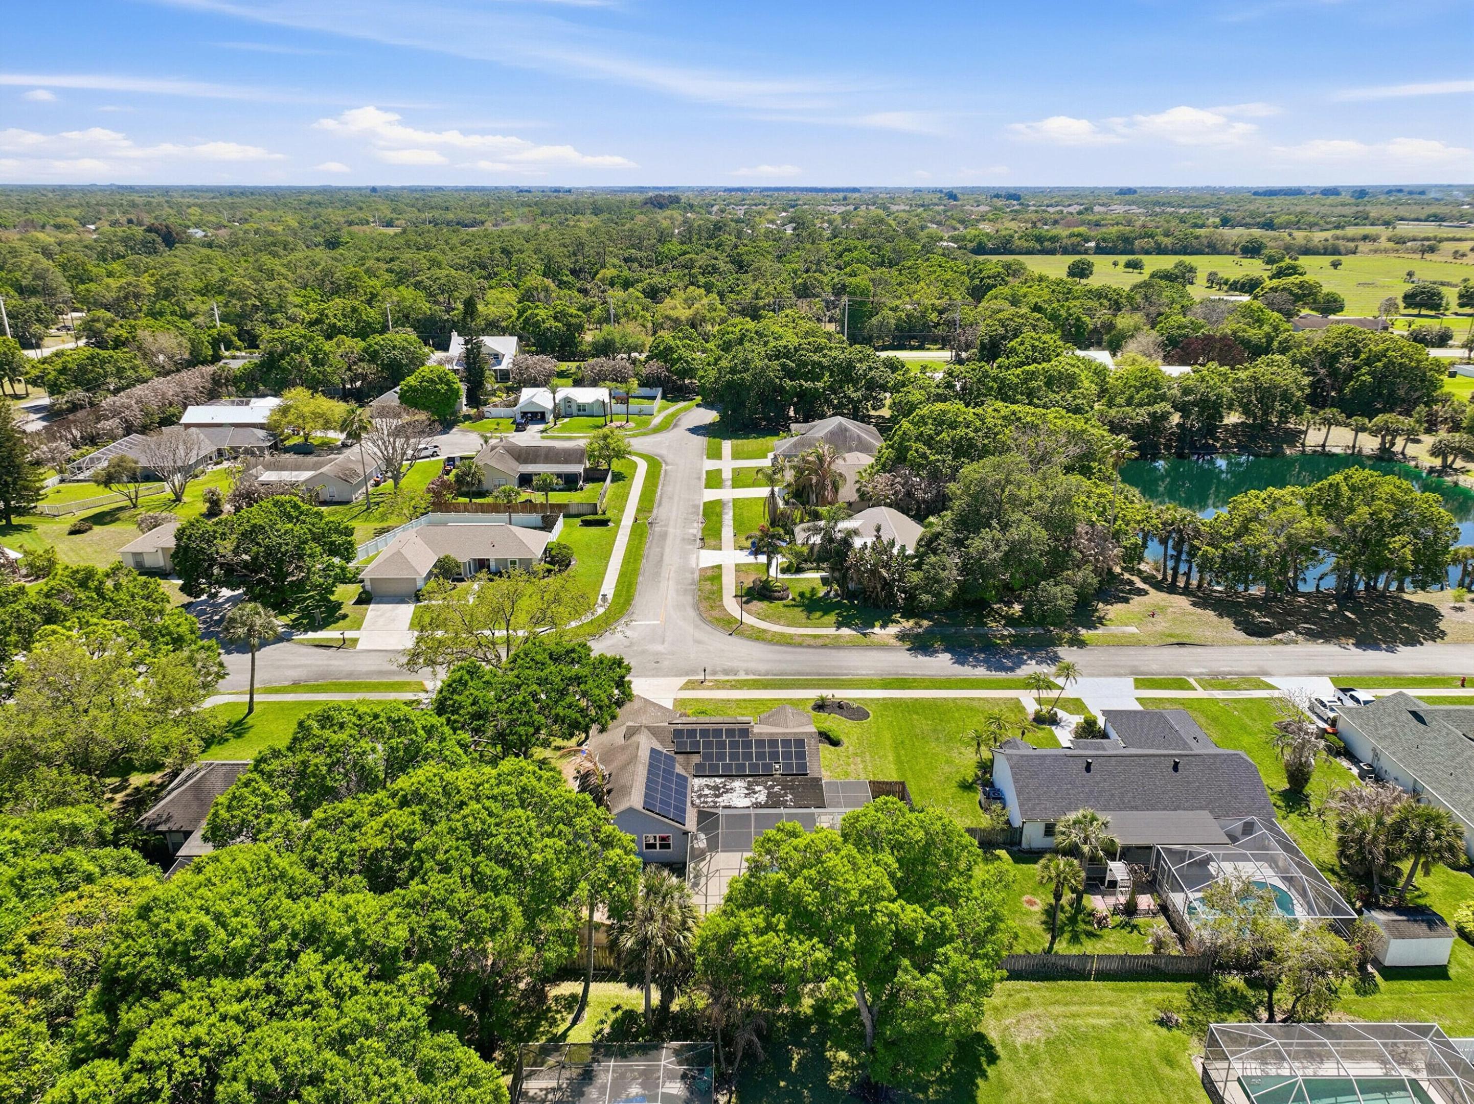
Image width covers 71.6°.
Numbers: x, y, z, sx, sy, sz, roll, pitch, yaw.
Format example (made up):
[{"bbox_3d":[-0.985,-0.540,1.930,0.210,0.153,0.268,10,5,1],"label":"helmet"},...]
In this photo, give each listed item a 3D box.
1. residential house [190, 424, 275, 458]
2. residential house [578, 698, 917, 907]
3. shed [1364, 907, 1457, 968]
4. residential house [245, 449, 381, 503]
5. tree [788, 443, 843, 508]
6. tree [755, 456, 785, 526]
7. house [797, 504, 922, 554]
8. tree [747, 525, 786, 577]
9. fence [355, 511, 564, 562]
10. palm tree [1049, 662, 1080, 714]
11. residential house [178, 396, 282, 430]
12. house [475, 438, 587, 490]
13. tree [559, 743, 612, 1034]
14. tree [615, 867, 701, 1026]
[{"bbox_3d":[-81.100,-17.550,163.870,14.200,4.800,13.800,0,20,0],"label":"residential house"},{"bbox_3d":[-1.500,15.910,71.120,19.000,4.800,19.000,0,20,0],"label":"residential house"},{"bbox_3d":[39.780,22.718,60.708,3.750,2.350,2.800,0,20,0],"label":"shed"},{"bbox_3d":[-61.600,-11.910,148.360,17.200,4.700,17.400,0,20,0],"label":"residential house"},{"bbox_3d":[11.000,-10.337,141.958,7.400,9.200,7.200,0,20,0],"label":"tree"},{"bbox_3d":[4.200,-7.170,129.340,3.800,8.700,3.800,0,20,0],"label":"tree"},{"bbox_3d":[15.600,-2.423,125.680,17.200,5.400,14.800,0,20,0],"label":"house"},{"bbox_3d":[3.400,-0.050,112.990,4.200,6.400,4.200,0,20,0],"label":"tree"},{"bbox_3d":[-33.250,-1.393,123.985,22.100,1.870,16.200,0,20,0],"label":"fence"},{"bbox_3d":[26.956,11.387,84.408,2.463,4.689,2.300,0,20,0],"label":"palm tree"},{"bbox_3d":[-87.750,-24.570,183.180,16.900,4.900,15.700,0,20,0],"label":"residential house"},{"bbox_3d":[-30.650,-13.610,152.960,17.100,4.800,17.000,0,20,0],"label":"house"},{"bbox_3d":[-7.315,17.235,51.184,2.732,16.236,2.500,0,20,0],"label":"tree"},{"bbox_3d":[-4.300,21.232,54.161,4.700,9.600,4.700,0,20,0],"label":"tree"}]

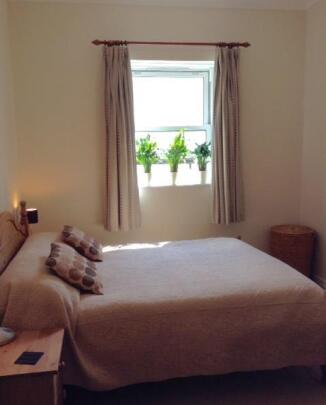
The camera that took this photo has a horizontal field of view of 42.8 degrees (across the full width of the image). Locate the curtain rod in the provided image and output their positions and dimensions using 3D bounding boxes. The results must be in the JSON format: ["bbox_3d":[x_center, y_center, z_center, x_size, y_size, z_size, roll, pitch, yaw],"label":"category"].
[{"bbox_3d":[0.105,-1.505,3.956,1.531,0.064,0.079,-2,8,-9],"label":"curtain rod"}]

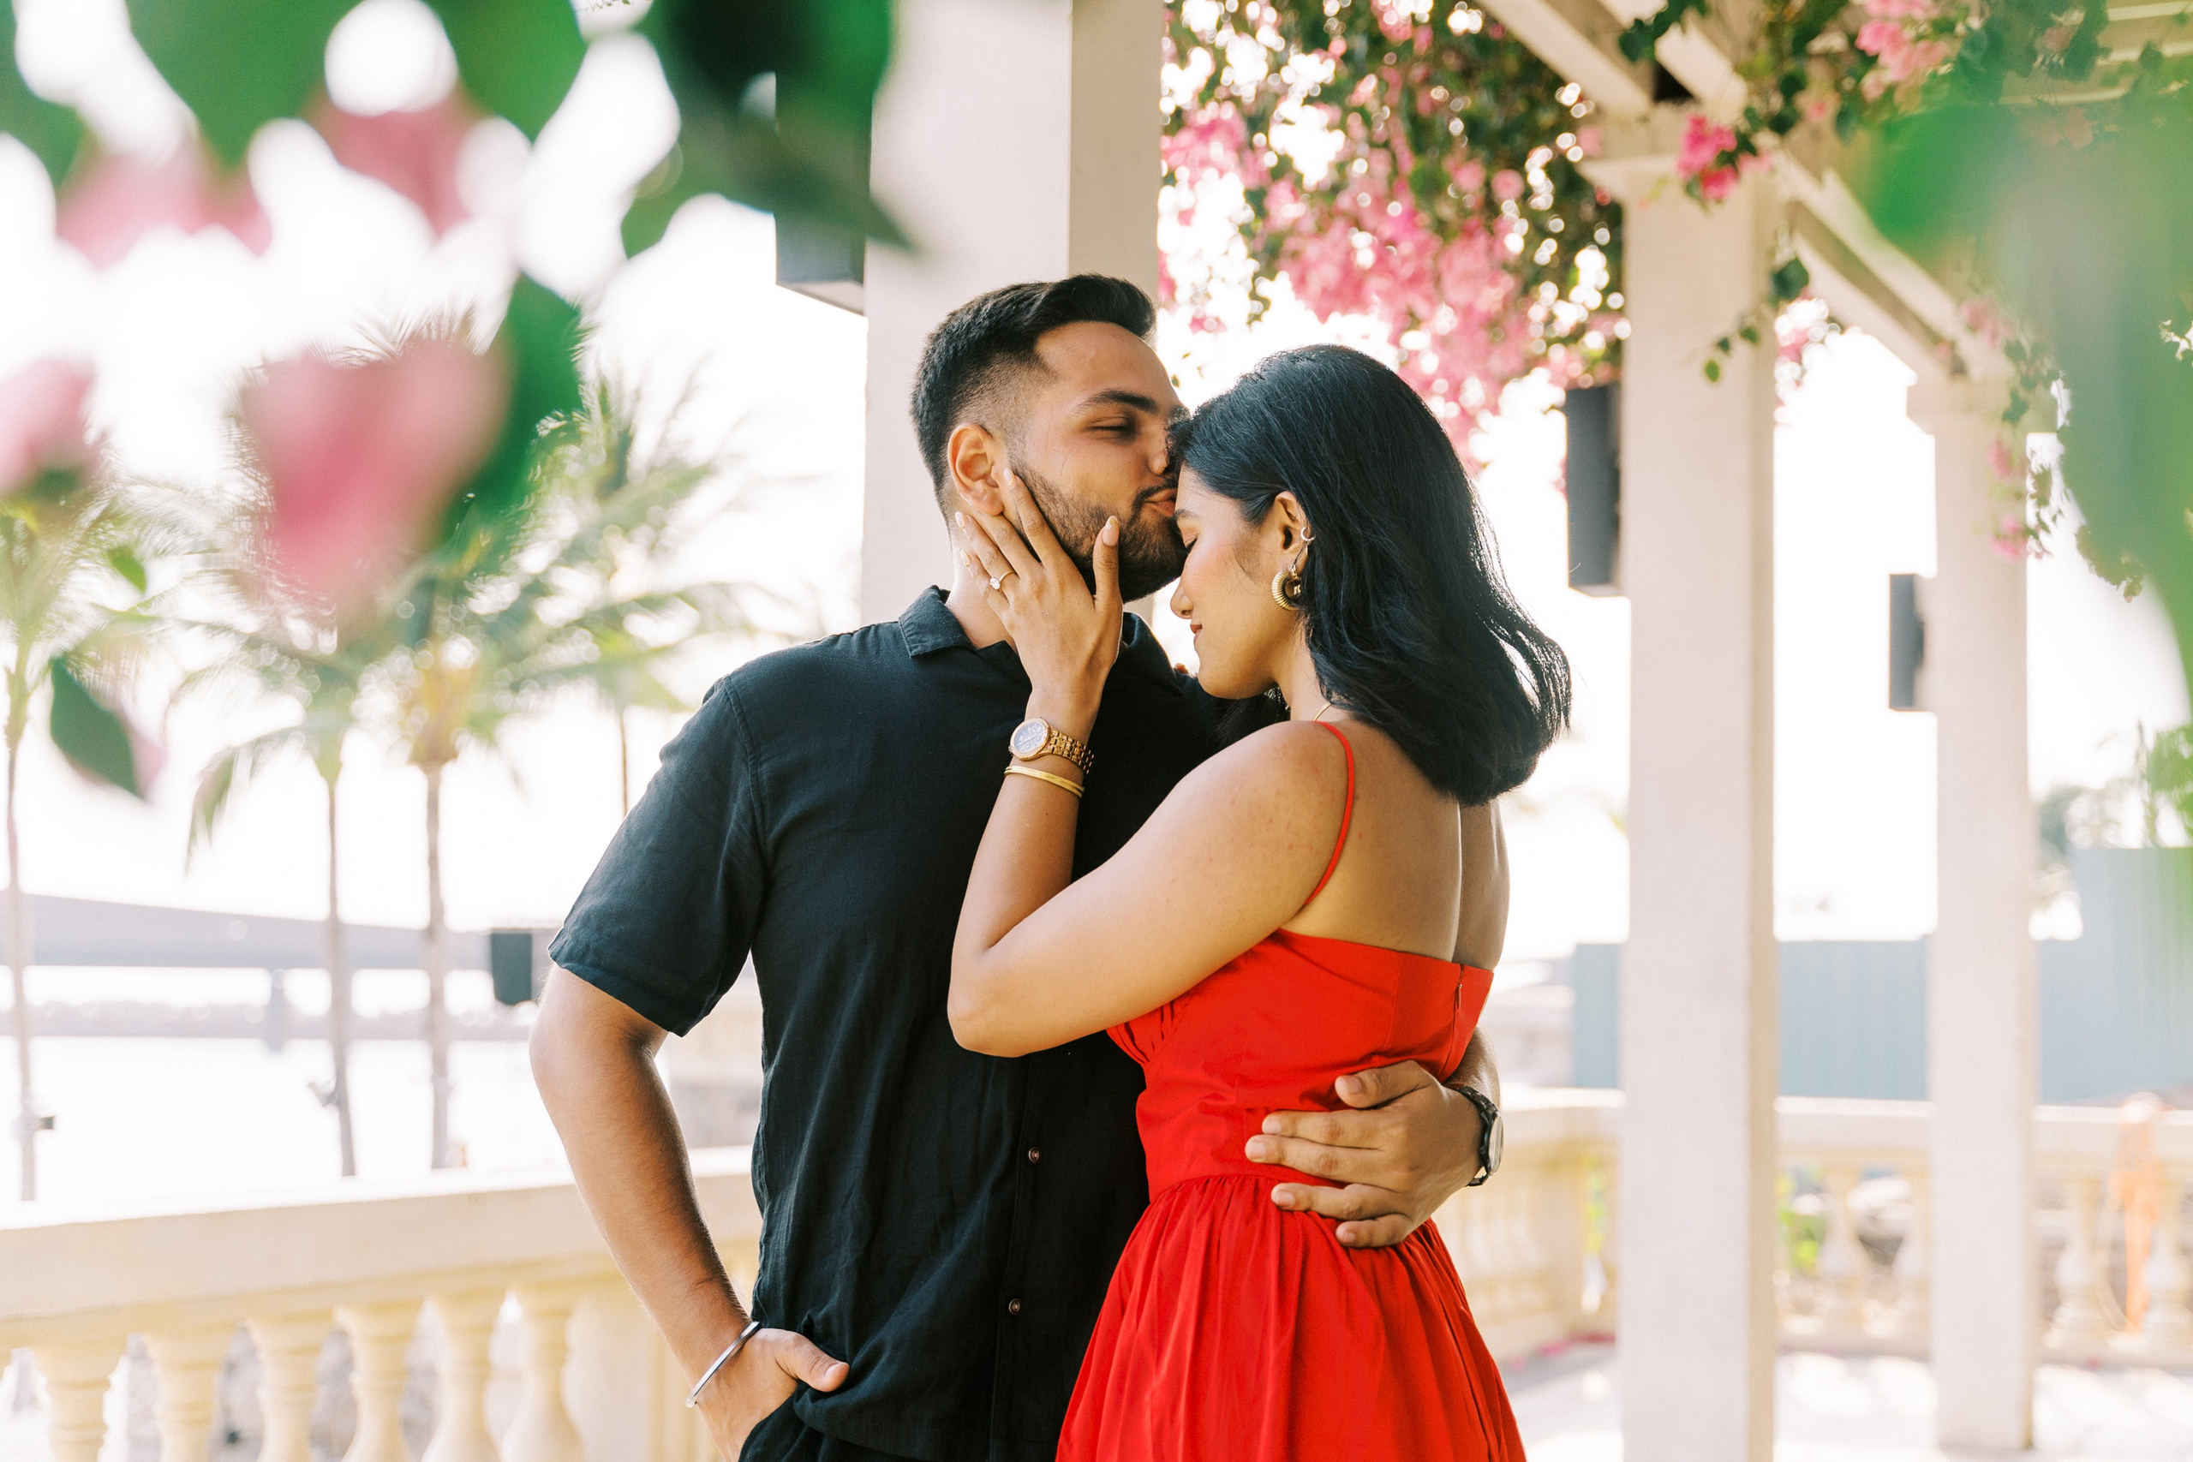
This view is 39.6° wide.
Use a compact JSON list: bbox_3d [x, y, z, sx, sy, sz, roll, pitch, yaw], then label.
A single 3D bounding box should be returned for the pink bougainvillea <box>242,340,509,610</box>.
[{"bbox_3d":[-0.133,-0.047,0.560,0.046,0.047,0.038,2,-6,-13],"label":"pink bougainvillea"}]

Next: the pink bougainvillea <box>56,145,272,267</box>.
[{"bbox_3d":[-0.190,-0.107,0.620,0.042,0.028,0.032,3,-6,-17],"label":"pink bougainvillea"}]

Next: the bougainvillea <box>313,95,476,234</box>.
[{"bbox_3d":[-0.143,-0.116,0.620,0.033,0.030,0.029,2,-6,-13],"label":"bougainvillea"}]

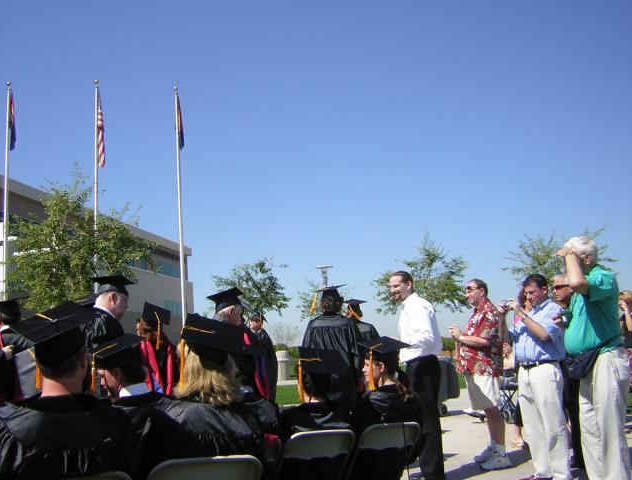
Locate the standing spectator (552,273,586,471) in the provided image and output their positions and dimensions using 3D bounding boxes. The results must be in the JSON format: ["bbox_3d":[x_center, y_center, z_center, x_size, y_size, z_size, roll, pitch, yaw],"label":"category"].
[{"bbox_3d":[2.387,1.190,6.171,0.380,1.770,0.500,-1,-9,-15],"label":"standing spectator"}]

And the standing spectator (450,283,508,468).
[{"bbox_3d":[1.559,1.263,6.299,0.540,1.760,0.500,-3,-10,-1],"label":"standing spectator"}]

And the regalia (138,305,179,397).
[{"bbox_3d":[-1.399,1.343,5.876,0.500,1.590,0.400,0,-9,-20],"label":"regalia"}]

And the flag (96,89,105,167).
[{"bbox_3d":[-6.637,-3.465,20.500,0.300,2.400,0.300,-3,-10,0],"label":"flag"}]

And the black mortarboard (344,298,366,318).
[{"bbox_3d":[0.445,0.750,7.400,0.260,0.150,0.260,-5,-3,29],"label":"black mortarboard"}]

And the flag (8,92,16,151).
[{"bbox_3d":[-9.715,-3.796,21.306,0.260,1.970,0.220,-3,-9,0],"label":"flag"}]

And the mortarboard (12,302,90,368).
[{"bbox_3d":[-0.986,0.361,2.537,0.250,0.130,0.250,-22,20,-15],"label":"mortarboard"}]

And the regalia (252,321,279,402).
[{"bbox_3d":[-0.737,1.886,9.000,0.600,1.200,0.420,-1,-10,-11],"label":"regalia"}]

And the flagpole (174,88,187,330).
[{"bbox_3d":[-4.210,-0.190,20.604,0.180,9.600,0.180,-3,-9,0],"label":"flagpole"}]

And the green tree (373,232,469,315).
[{"bbox_3d":[3.231,2.092,20.104,2.900,4.600,2.800,-3,-10,0],"label":"green tree"}]

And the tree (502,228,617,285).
[{"bbox_3d":[7.475,1.775,20.102,3.400,4.300,3.300,-3,-9,0],"label":"tree"}]

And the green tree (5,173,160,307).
[{"bbox_3d":[-5.409,1.230,15.206,3.300,5.750,3.200,-3,-10,0],"label":"green tree"}]

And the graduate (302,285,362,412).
[{"bbox_3d":[0.149,1.221,5.376,0.520,1.710,0.380,-2,-9,-5],"label":"graduate"}]

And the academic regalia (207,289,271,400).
[{"bbox_3d":[-0.582,1.248,5.152,0.550,1.720,0.550,-1,-10,-12],"label":"academic regalia"}]

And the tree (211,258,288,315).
[{"bbox_3d":[-2.035,2.617,21.672,2.600,4.150,2.500,-3,-9,0],"label":"tree"}]

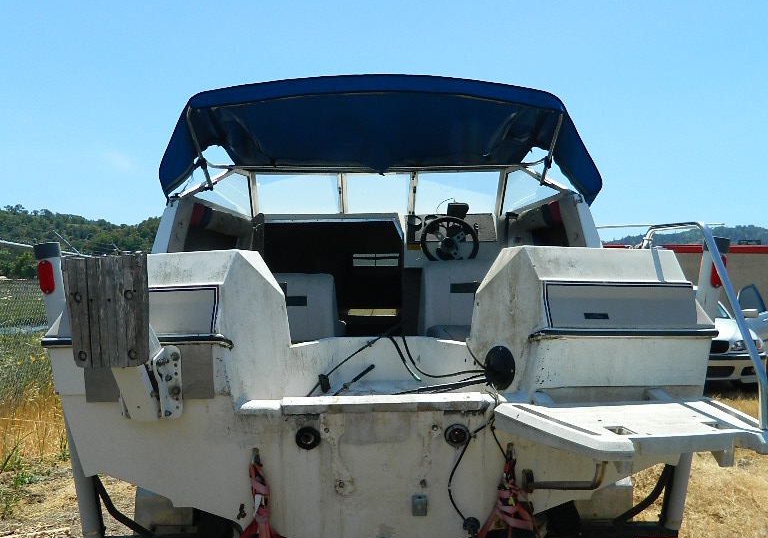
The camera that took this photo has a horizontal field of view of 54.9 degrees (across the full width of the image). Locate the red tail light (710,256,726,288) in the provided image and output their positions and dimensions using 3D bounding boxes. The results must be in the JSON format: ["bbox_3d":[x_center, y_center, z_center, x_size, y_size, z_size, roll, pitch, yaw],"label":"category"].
[{"bbox_3d":[1.245,0.010,2.750,0.057,0.122,0.025,8,3,-6],"label":"red tail light"}]

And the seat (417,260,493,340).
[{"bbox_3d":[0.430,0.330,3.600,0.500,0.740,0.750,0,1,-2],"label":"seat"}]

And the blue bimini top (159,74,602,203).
[{"bbox_3d":[-0.030,-0.615,4.030,2.100,0.610,1.050,0,1,-2],"label":"blue bimini top"}]

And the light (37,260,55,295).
[{"bbox_3d":[-1.205,0.030,2.640,0.057,0.125,0.025,-7,3,0],"label":"light"}]

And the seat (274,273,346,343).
[{"bbox_3d":[-0.465,0.360,3.570,0.500,0.700,0.750,0,1,-2],"label":"seat"}]

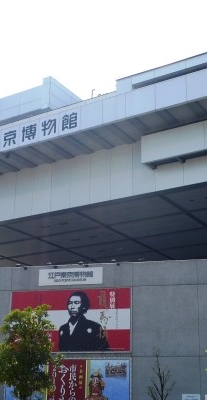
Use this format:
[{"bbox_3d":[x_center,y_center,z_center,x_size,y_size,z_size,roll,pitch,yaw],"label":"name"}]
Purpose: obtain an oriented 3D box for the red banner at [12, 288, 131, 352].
[{"bbox_3d":[-1.897,6.583,29.326,6.930,3.340,0.100,-4,-20,14],"label":"red banner"}]

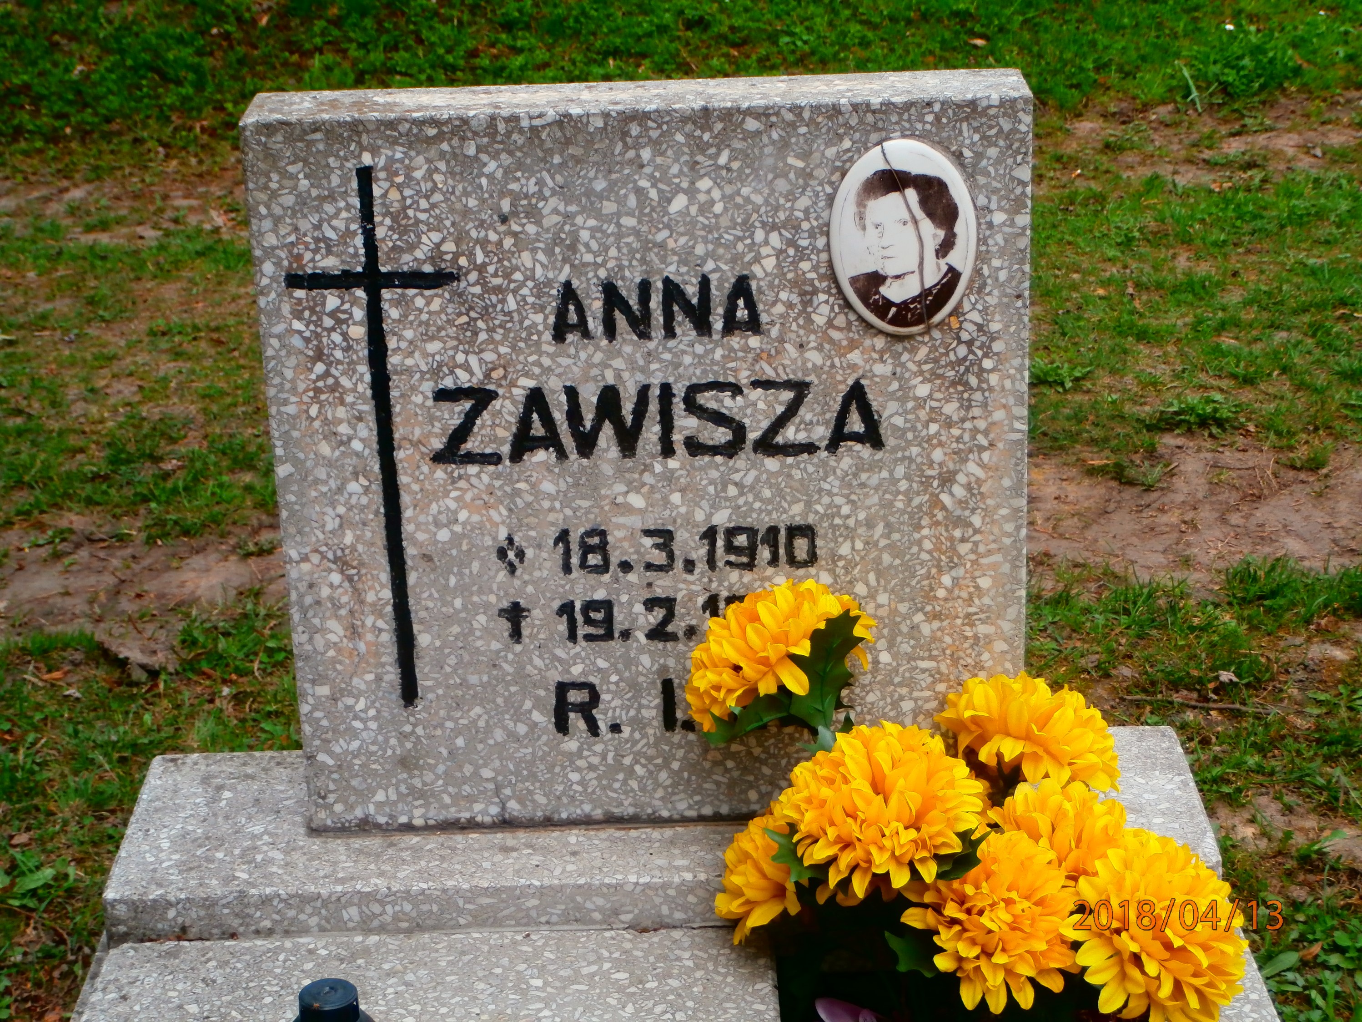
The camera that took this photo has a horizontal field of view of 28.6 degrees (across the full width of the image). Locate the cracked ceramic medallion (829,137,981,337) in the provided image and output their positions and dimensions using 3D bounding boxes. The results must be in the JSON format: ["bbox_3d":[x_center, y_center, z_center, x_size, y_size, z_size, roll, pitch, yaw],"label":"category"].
[{"bbox_3d":[0.159,-0.196,1.915,0.106,0.147,0.014,-2,23,1],"label":"cracked ceramic medallion"}]

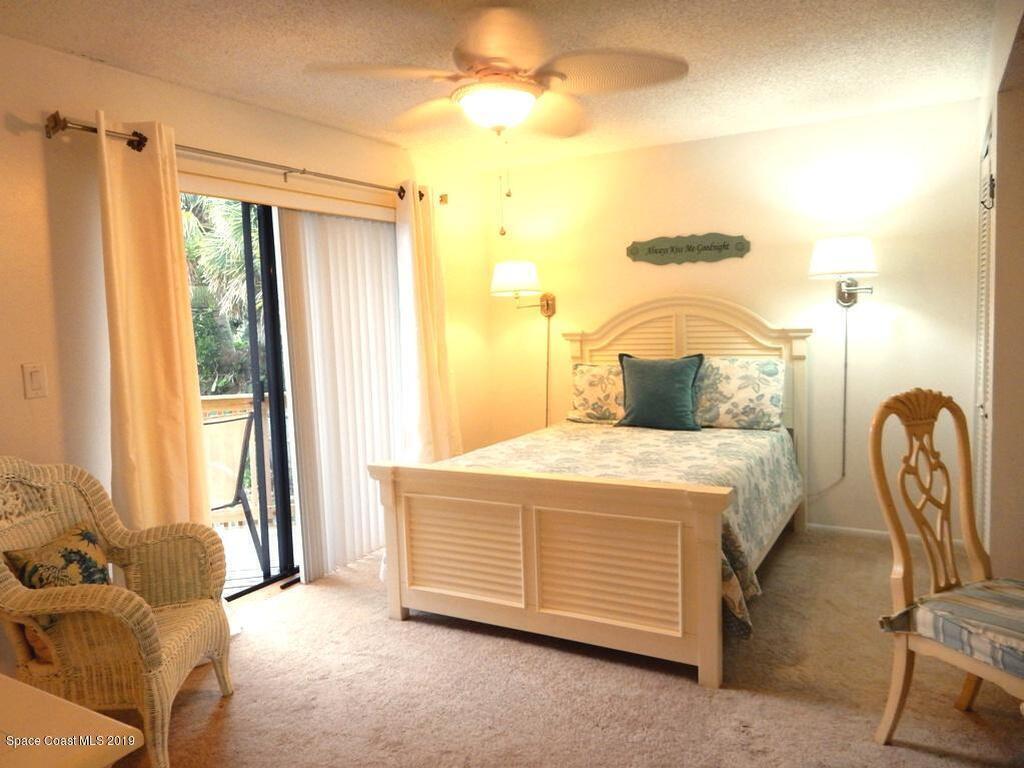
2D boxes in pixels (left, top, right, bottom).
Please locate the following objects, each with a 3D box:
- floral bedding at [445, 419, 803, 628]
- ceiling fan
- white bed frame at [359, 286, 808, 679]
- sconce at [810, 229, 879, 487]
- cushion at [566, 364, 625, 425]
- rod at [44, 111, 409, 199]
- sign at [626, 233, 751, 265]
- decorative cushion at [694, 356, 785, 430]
[{"bbox_3d":[0.588,0.583,3.961,1.650,0.560,2.020,1,6,29],"label":"floral bedding"},{"bbox_3d":[-0.062,-1.111,2.644,1.310,0.420,1.310,1,6,29],"label":"ceiling fan"},{"bbox_3d":[0.584,0.262,3.950,1.645,1.480,2.220,1,6,29],"label":"white bed frame"},{"bbox_3d":[1.896,-0.119,4.237,0.355,1.410,0.400,1,6,29],"label":"sconce"},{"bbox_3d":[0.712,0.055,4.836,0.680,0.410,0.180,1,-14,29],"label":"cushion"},{"bbox_3d":[-1.161,-1.071,3.708,0.120,0.090,2.240,1,6,29],"label":"rod"},{"bbox_3d":[1.132,-0.879,4.804,0.830,0.175,0.020,1,6,29],"label":"sign"},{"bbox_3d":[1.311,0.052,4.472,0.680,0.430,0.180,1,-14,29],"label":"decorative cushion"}]

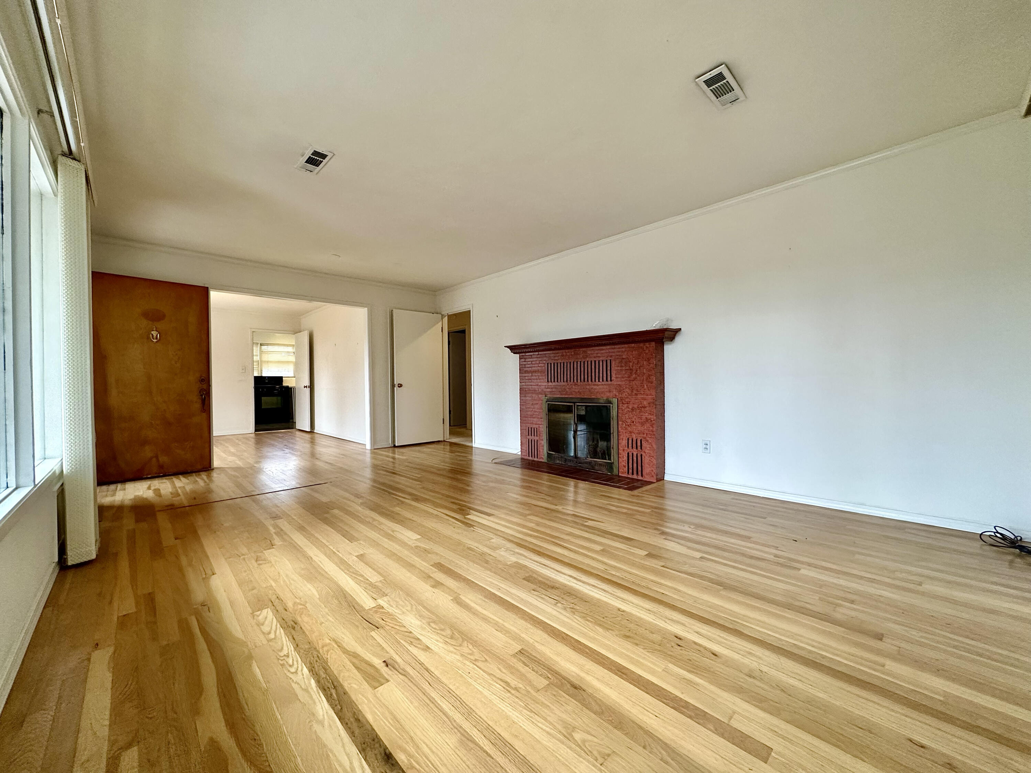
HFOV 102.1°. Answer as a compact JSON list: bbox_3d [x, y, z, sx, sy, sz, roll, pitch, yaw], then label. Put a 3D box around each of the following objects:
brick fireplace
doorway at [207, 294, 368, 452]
[{"bbox_3d":[0.692,0.184,4.448,0.249,1.388,2.113,-1,1,-43],"label":"brick fireplace"},{"bbox_3d":[-2.774,-0.117,5.341,1.913,2.066,0.139,-1,1,-43],"label":"doorway"}]

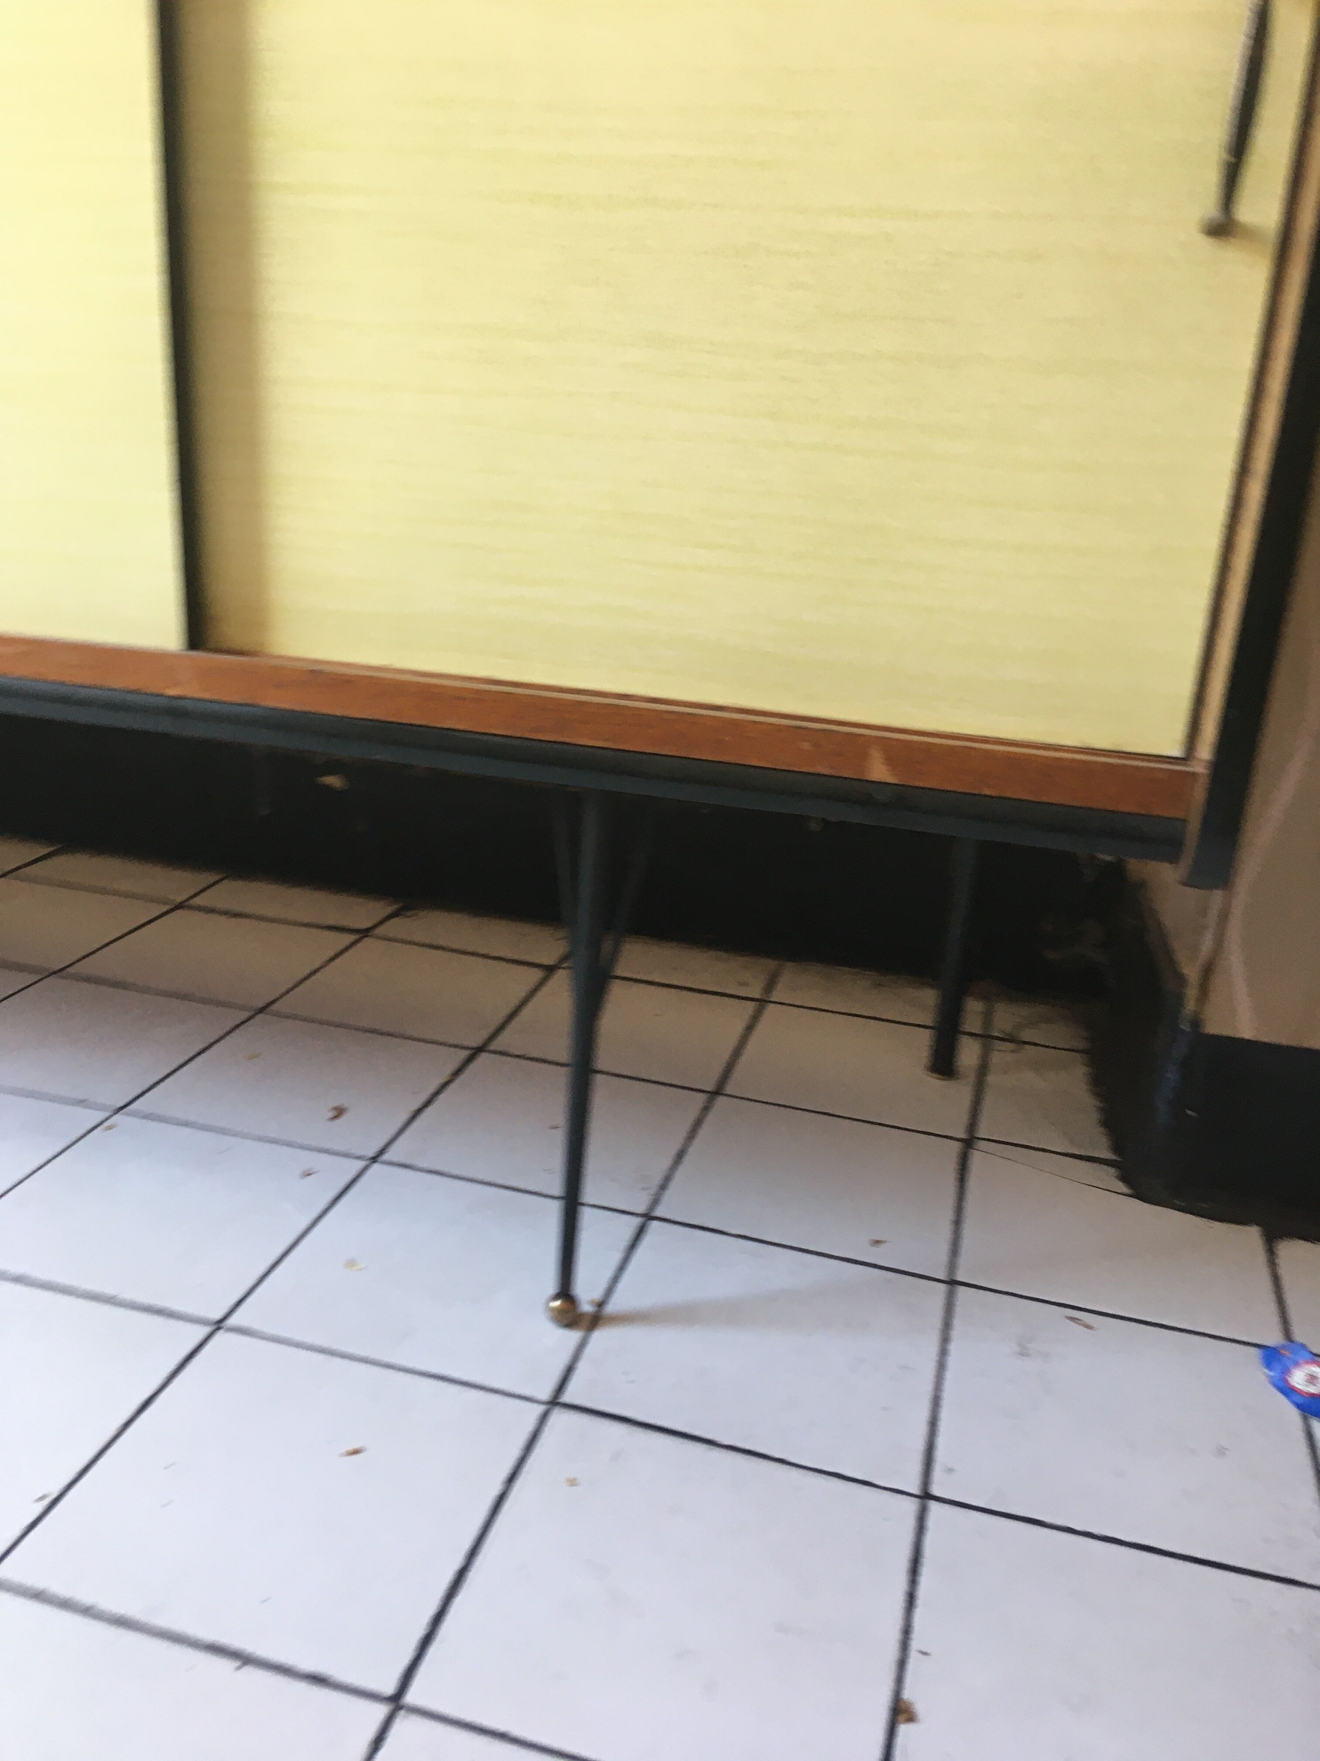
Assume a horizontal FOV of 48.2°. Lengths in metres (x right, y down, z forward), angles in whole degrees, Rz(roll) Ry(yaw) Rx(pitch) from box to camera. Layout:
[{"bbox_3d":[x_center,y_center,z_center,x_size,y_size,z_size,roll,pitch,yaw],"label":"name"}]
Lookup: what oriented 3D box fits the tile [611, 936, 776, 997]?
[{"bbox_3d":[0.014,0.085,1.419,0.197,0.009,0.101,9,19,13],"label":"tile"}]

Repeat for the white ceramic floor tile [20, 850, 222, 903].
[{"bbox_3d":[-0.579,0.000,1.594,0.198,0.010,0.099,9,19,13],"label":"white ceramic floor tile"}]

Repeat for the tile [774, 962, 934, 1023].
[{"bbox_3d":[0.207,0.114,1.375,0.197,0.009,0.102,9,19,13],"label":"tile"}]

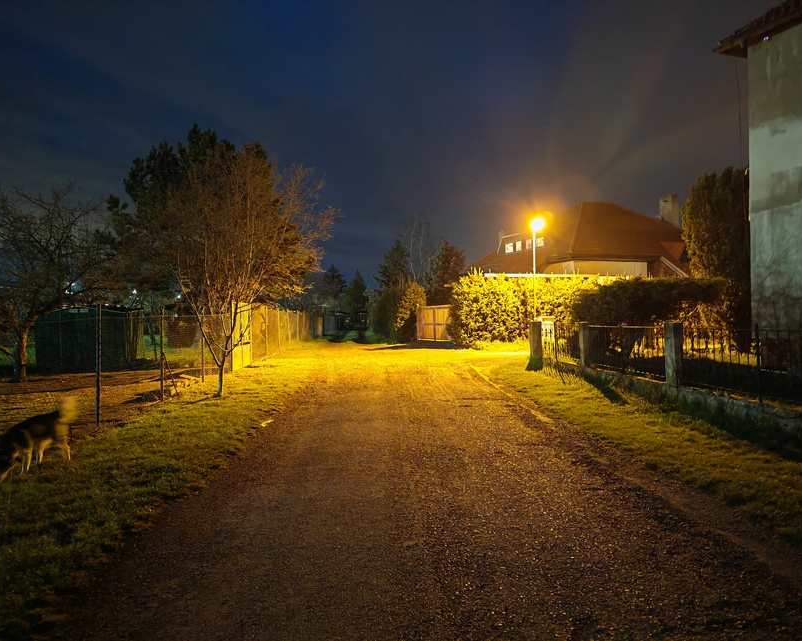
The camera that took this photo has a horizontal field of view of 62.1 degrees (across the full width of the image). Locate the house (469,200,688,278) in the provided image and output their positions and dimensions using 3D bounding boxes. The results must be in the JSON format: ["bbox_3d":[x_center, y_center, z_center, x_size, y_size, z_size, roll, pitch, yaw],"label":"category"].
[{"bbox_3d":[12.700,-3.500,50.000,10.300,9.600,13.500,0,0,-22],"label":"house"}]

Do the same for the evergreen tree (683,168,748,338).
[{"bbox_3d":[12.500,-2.400,26.000,2.800,7.100,2.800,0,0,0],"label":"evergreen tree"}]

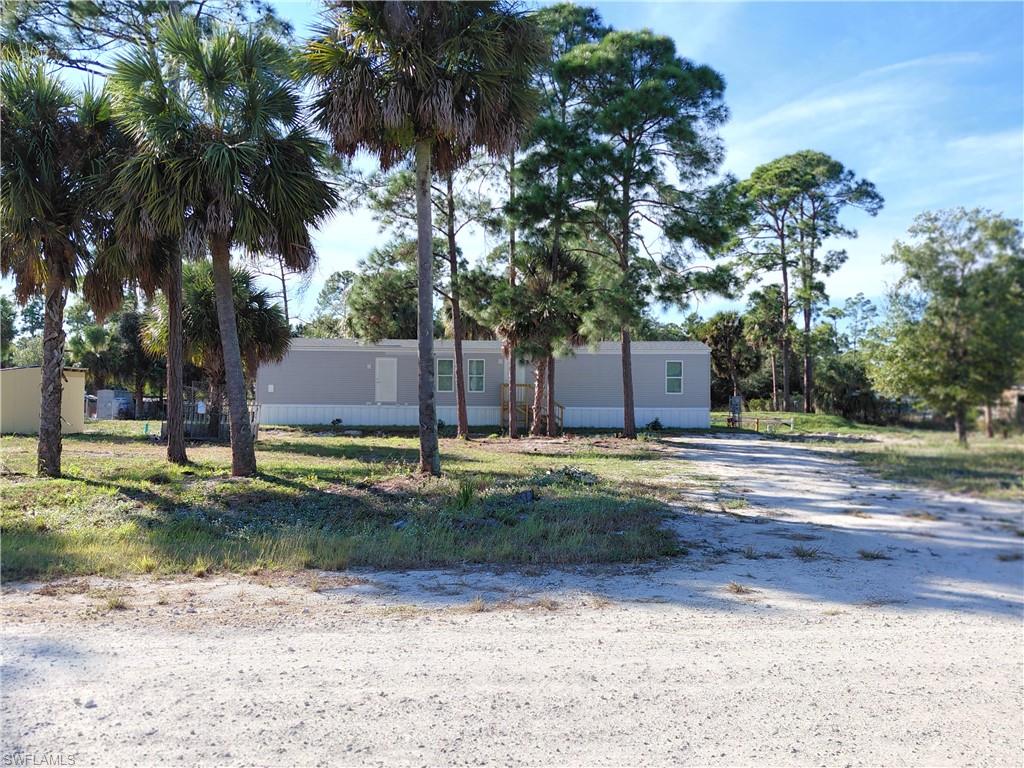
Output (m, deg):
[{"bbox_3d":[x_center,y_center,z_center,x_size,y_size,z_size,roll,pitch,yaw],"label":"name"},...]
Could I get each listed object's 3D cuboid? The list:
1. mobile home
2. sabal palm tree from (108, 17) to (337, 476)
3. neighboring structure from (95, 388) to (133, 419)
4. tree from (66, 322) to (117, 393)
[{"bbox_3d":[-1.220,-0.090,36.000,20.600,4.100,4.700,0,0,0],"label":"mobile home"},{"bbox_3d":[-5.598,-2.678,14.300,4.300,8.800,4.200,0,0,0],"label":"sabal palm tree"},{"bbox_3d":[-21.662,1.117,40.300,2.200,1.750,2.200,0,0,0],"label":"neighboring structure"},{"bbox_3d":[-24.451,-0.843,43.000,2.900,5.400,2.900,0,0,0],"label":"tree"}]

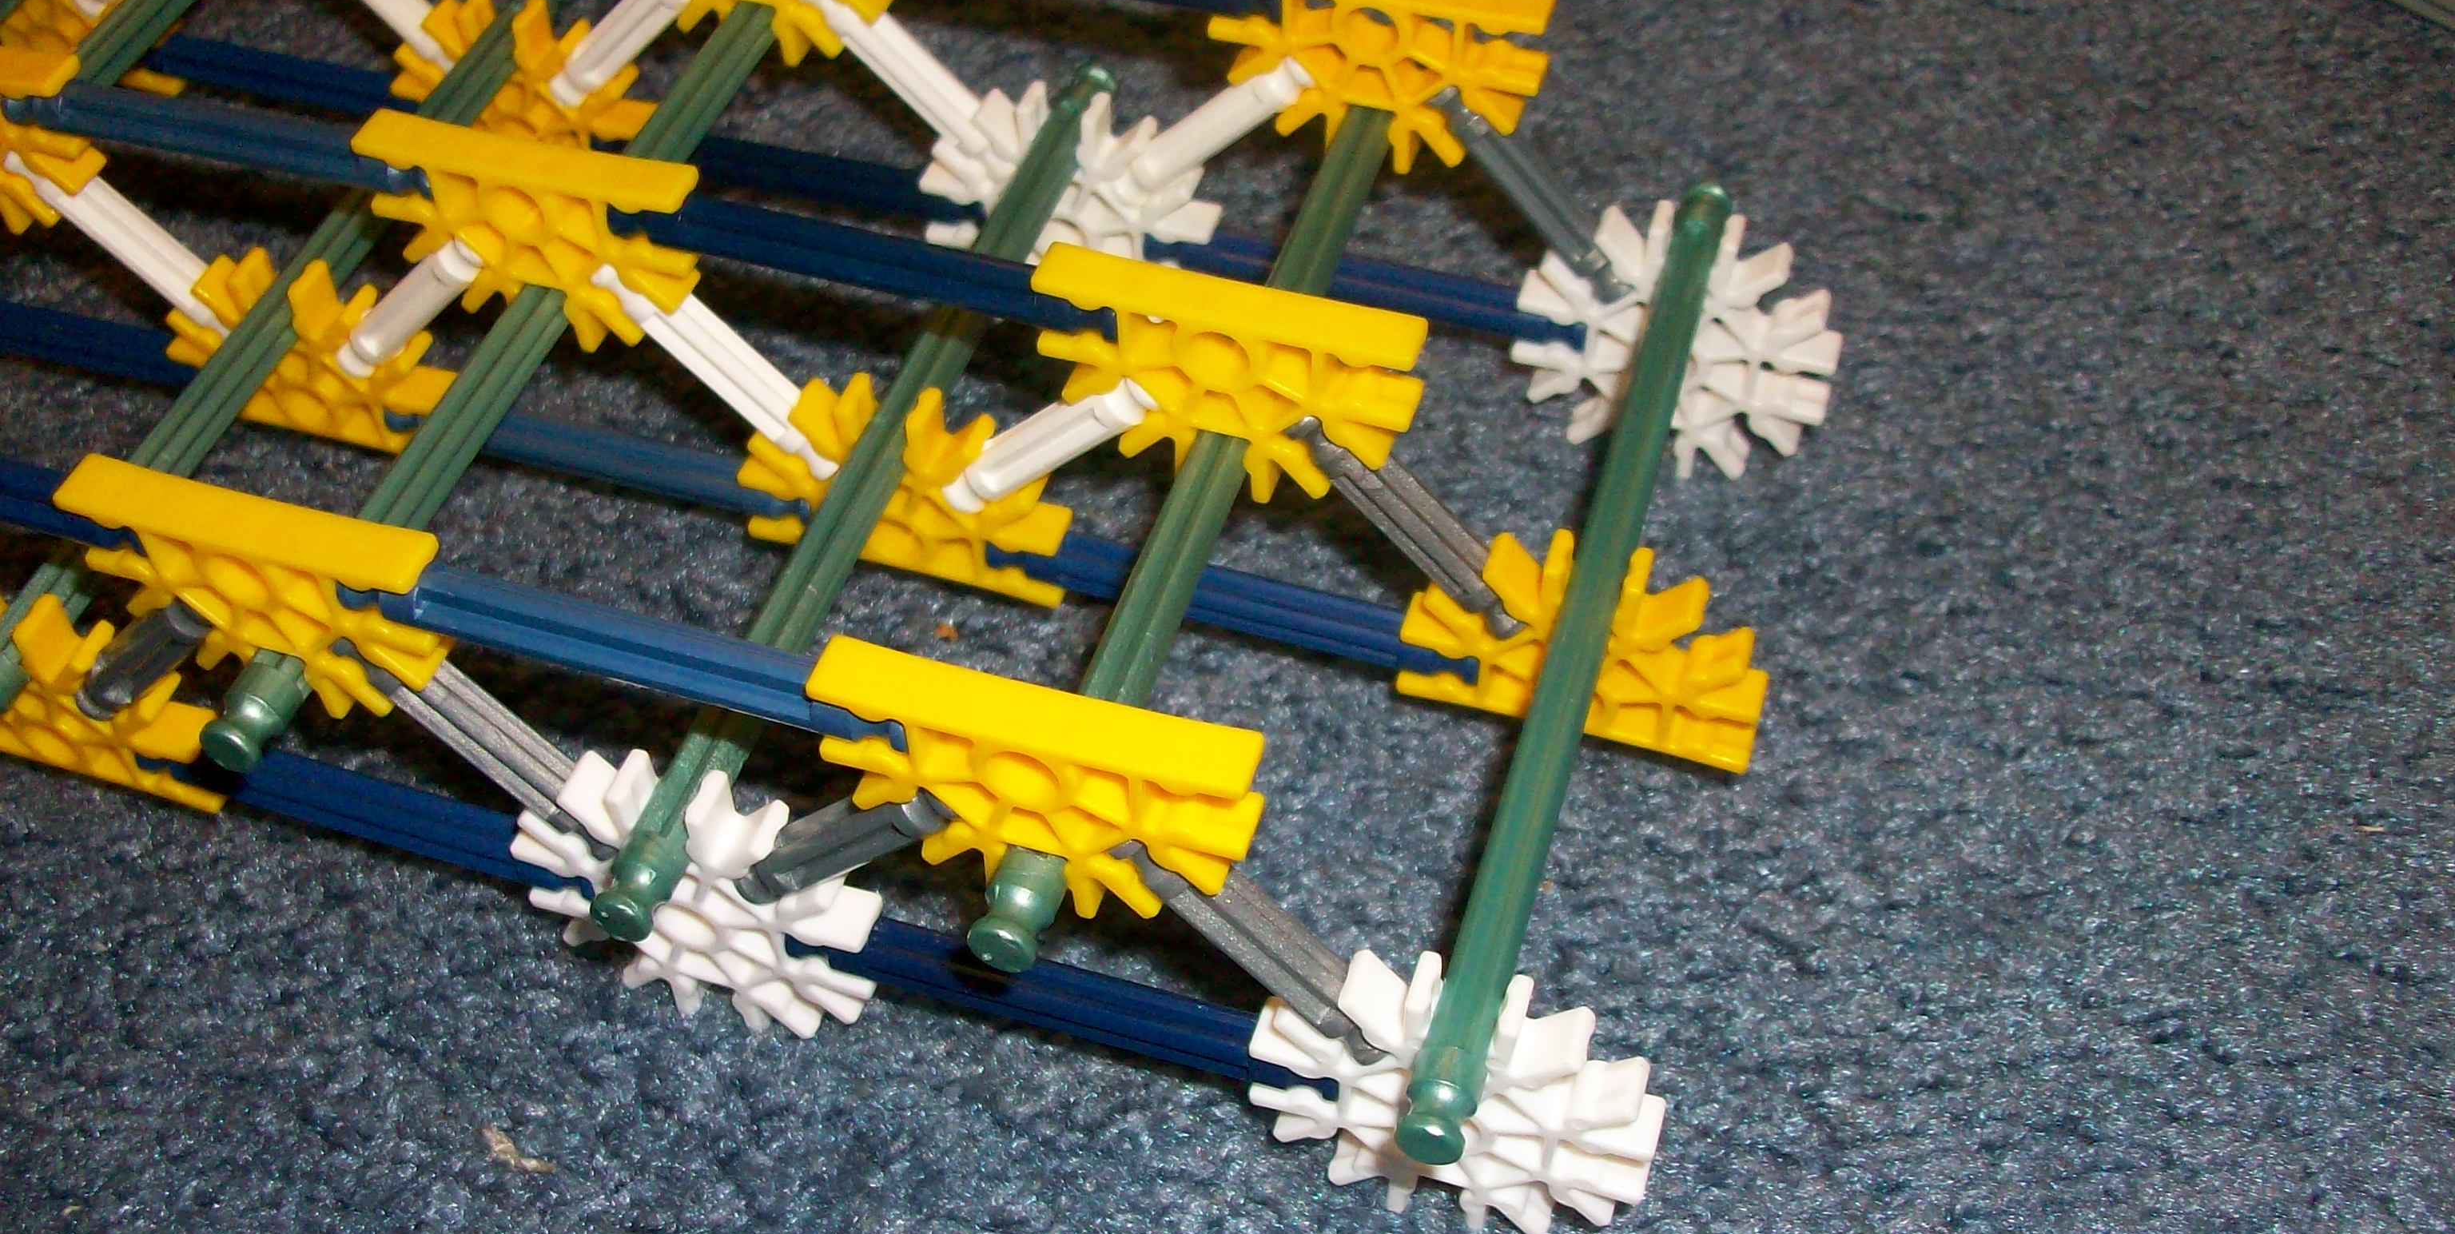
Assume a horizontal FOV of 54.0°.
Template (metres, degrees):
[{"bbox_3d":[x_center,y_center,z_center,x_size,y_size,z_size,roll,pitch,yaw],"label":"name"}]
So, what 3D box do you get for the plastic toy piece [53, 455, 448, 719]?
[{"bbox_3d":[-0.086,-0.001,0.220,0.037,0.024,0.006,13,51,13],"label":"plastic toy piece"}]

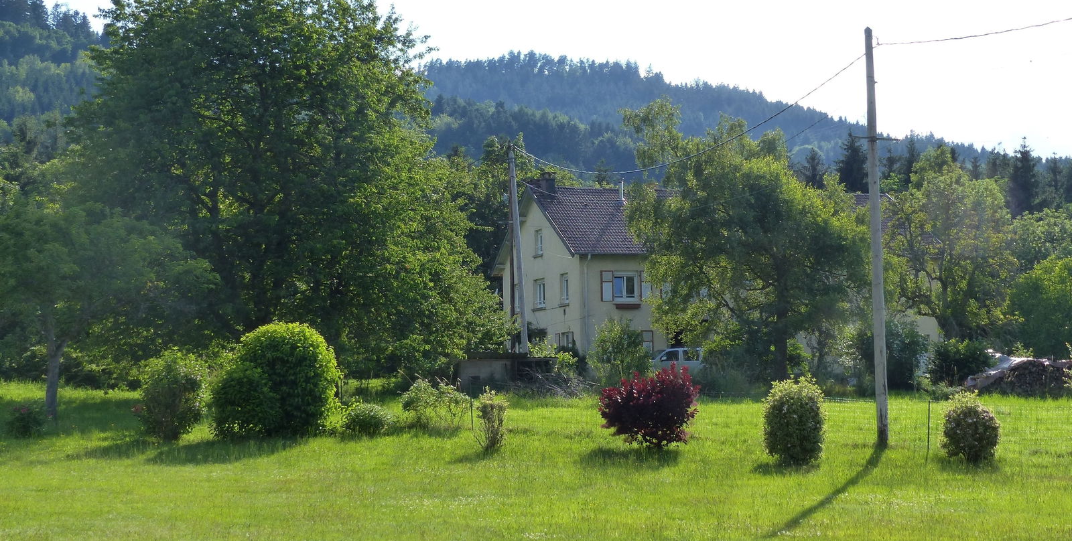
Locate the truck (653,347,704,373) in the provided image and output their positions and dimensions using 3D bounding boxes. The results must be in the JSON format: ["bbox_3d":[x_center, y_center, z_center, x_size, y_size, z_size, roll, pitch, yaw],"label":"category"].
[{"bbox_3d":[6.129,4.270,73.500,5.150,1.780,1.850,1,-4,-19],"label":"truck"}]

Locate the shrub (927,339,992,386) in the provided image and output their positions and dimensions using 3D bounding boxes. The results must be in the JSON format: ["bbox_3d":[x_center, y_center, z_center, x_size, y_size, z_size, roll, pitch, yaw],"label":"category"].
[{"bbox_3d":[14.191,3.140,56.000,2.159,1.708,2.100,-1,-4,14],"label":"shrub"}]

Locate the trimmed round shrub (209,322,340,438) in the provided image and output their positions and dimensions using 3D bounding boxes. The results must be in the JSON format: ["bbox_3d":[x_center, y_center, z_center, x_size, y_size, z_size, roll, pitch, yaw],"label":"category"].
[{"bbox_3d":[-5.938,2.512,38.000,2.900,2.650,2.600,-1,-4,0],"label":"trimmed round shrub"}]

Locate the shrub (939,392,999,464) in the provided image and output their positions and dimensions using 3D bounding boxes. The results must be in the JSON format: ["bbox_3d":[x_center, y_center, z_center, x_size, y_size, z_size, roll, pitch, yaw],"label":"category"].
[{"bbox_3d":[7.374,2.666,28.400,1.024,1.246,1.024,-1,-4,14],"label":"shrub"}]

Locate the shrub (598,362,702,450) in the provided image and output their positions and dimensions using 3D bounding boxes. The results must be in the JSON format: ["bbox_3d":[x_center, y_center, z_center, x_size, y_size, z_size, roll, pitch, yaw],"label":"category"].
[{"bbox_3d":[1.960,2.368,29.200,1.769,1.472,1.650,-1,-4,4],"label":"shrub"}]

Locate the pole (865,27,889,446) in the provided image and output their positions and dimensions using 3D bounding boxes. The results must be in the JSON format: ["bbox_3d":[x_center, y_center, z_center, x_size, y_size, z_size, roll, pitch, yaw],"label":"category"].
[{"bbox_3d":[6.176,-0.655,30.300,0.250,7.633,0.230,-2,-4,12],"label":"pole"}]

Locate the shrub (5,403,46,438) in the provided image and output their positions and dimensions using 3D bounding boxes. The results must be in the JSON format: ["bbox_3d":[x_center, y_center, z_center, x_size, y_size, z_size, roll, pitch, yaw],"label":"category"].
[{"bbox_3d":[-9.302,2.742,30.500,0.748,0.639,0.748,1,-4,-17],"label":"shrub"}]

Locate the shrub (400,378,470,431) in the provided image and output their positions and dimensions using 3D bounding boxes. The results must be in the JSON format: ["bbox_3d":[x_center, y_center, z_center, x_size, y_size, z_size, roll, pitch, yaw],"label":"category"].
[{"bbox_3d":[-2.384,3.185,39.500,1.620,1.270,1.400,-1,-4,0],"label":"shrub"}]

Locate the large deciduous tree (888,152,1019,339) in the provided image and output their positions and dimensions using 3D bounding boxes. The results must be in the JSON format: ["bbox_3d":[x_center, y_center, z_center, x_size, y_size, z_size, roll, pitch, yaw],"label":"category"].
[{"bbox_3d":[18.821,-0.514,76.000,5.900,10.300,5.700,-1,-4,0],"label":"large deciduous tree"}]

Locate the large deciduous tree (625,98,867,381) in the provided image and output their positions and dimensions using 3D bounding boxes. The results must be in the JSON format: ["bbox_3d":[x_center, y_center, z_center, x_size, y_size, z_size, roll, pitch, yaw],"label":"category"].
[{"bbox_3d":[8.296,-1.107,66.000,9.400,11.400,8.600,-1,-4,0],"label":"large deciduous tree"}]

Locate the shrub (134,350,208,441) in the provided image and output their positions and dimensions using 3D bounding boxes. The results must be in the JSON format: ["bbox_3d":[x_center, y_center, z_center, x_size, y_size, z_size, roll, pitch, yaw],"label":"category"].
[{"bbox_3d":[-8.135,2.802,37.300,1.620,2.070,1.500,-1,-4,0],"label":"shrub"}]

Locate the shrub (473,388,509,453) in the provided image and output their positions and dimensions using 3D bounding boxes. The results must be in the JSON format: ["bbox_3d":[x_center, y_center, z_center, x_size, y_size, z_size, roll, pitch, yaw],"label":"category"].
[{"bbox_3d":[-0.965,3.236,36.000,0.750,1.360,0.700,-1,-4,0],"label":"shrub"}]

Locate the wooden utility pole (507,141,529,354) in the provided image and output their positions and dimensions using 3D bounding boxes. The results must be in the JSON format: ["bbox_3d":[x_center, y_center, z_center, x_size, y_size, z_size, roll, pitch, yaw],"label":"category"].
[{"bbox_3d":[-0.536,-0.224,51.000,0.550,7.504,0.450,0,-4,-1],"label":"wooden utility pole"}]

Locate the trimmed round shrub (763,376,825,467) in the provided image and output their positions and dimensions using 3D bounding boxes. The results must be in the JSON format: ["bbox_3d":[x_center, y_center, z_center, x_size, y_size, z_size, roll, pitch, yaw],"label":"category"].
[{"bbox_3d":[4.364,2.519,28.200,1.059,1.519,1.000,-1,-4,9],"label":"trimmed round shrub"}]

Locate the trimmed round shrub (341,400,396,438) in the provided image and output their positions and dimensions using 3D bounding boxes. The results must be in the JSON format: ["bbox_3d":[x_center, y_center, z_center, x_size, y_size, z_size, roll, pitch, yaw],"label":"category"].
[{"bbox_3d":[-3.827,3.414,38.300,1.280,0.860,1.200,-1,-4,0],"label":"trimmed round shrub"}]

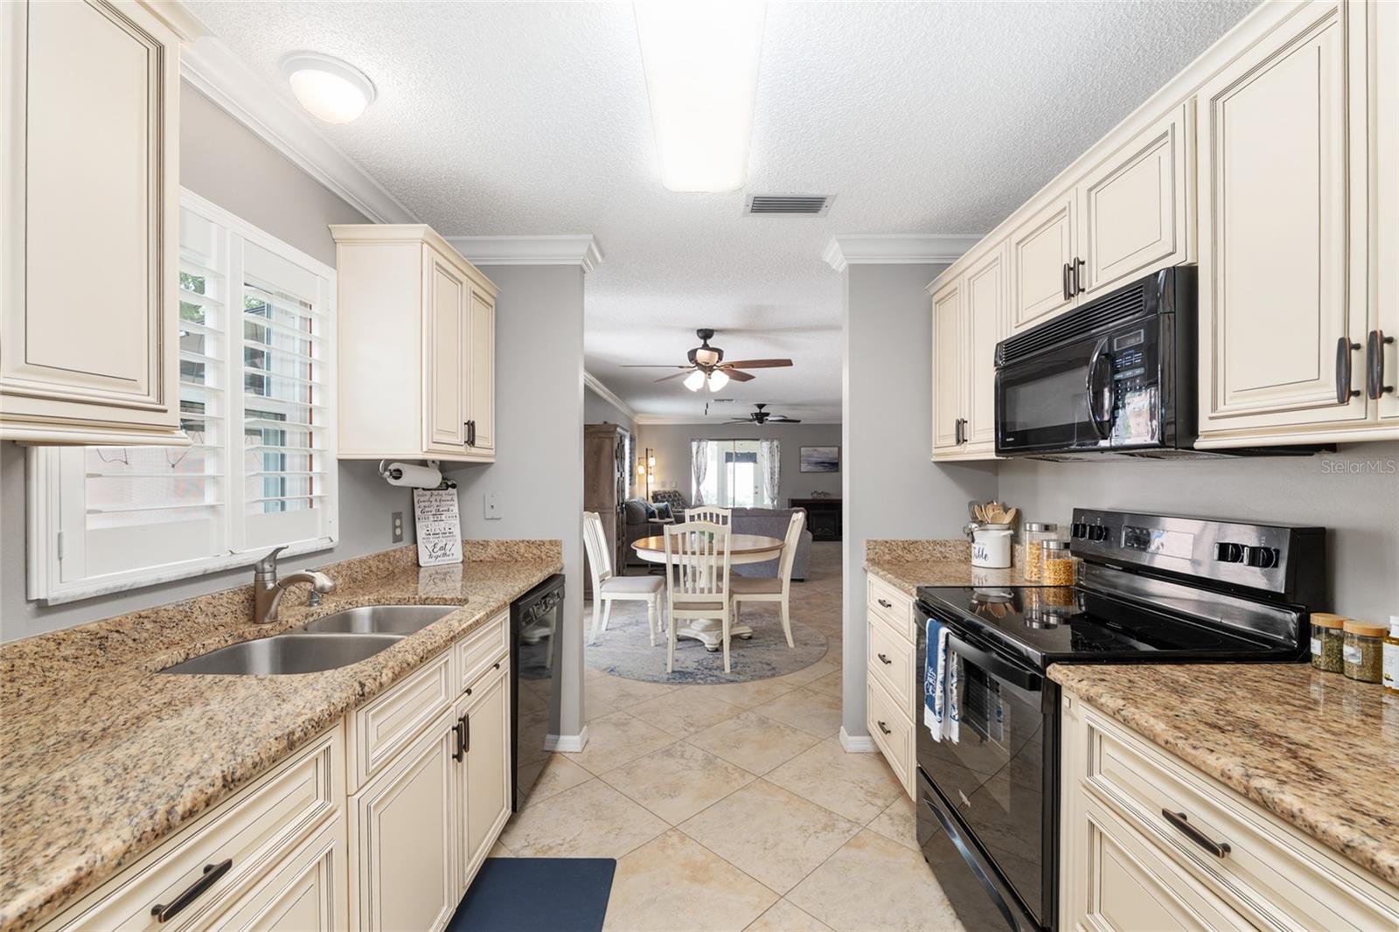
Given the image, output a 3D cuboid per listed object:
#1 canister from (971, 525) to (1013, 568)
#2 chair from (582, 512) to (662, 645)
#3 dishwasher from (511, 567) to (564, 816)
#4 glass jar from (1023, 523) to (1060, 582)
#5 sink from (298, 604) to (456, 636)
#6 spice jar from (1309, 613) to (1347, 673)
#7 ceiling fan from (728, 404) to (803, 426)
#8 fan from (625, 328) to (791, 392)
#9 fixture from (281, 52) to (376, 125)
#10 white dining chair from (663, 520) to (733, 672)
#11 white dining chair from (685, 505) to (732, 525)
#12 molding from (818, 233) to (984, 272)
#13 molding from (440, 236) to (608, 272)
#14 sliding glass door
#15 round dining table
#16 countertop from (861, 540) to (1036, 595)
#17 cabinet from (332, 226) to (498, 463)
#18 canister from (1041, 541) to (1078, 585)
[{"bbox_3d":[1.333,0.369,2.468,0.166,0.175,0.166,0,-1,-11],"label":"canister"},{"bbox_3d":[-0.605,0.894,4.440,0.590,1.020,0.470,0,-1,7],"label":"chair"},{"bbox_3d":[-0.944,0.918,2.290,0.610,0.810,0.610,0,-1,1],"label":"dishwasher"},{"bbox_3d":[1.362,0.345,2.165,0.120,0.225,0.120,0,-1,1],"label":"glass jar"},{"bbox_3d":[-0.947,0.572,1.699,0.405,0.200,0.345,0,-1,1],"label":"sink"},{"bbox_3d":[1.376,0.384,1.169,0.060,0.113,0.060,0,-1,0],"label":"spice jar"},{"bbox_3d":[0.965,-0.811,8.550,1.300,0.360,1.300,0,-1,1],"label":"ceiling fan"},{"bbox_3d":[0.055,-0.807,4.200,1.300,0.480,1.300,0,-1,1],"label":"fan"},{"bbox_3d":[-1.037,-1.030,1.528,0.226,0.100,0.226,0,-1,1],"label":"fixture"},{"bbox_3d":[0.000,0.886,3.900,0.470,1.020,0.580,0,-1,3],"label":"white dining chair"},{"bbox_3d":[0.092,0.898,4.993,0.450,1.010,0.570,0,-1,1],"label":"white dining chair"},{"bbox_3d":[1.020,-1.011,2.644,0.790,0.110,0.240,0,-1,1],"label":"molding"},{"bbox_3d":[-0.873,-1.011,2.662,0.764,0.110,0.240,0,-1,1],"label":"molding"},{"bbox_3d":[0.720,0.480,11.050,1.800,2.060,0.140,0,-1,1],"label":"sliding glass door"},{"bbox_3d":[0.073,1.019,4.450,1.250,0.770,1.250,0,-1,0],"label":"round dining table"},{"bbox_3d":[1.111,0.429,2.325,0.650,0.140,0.590,0,-1,1],"label":"countertop"},{"bbox_3d":[-1.112,-0.429,2.263,0.333,0.808,0.707,0,-1,1],"label":"cabinet"},{"bbox_3d":[1.369,0.376,2.075,0.120,0.160,0.120,0,-1,1],"label":"canister"}]

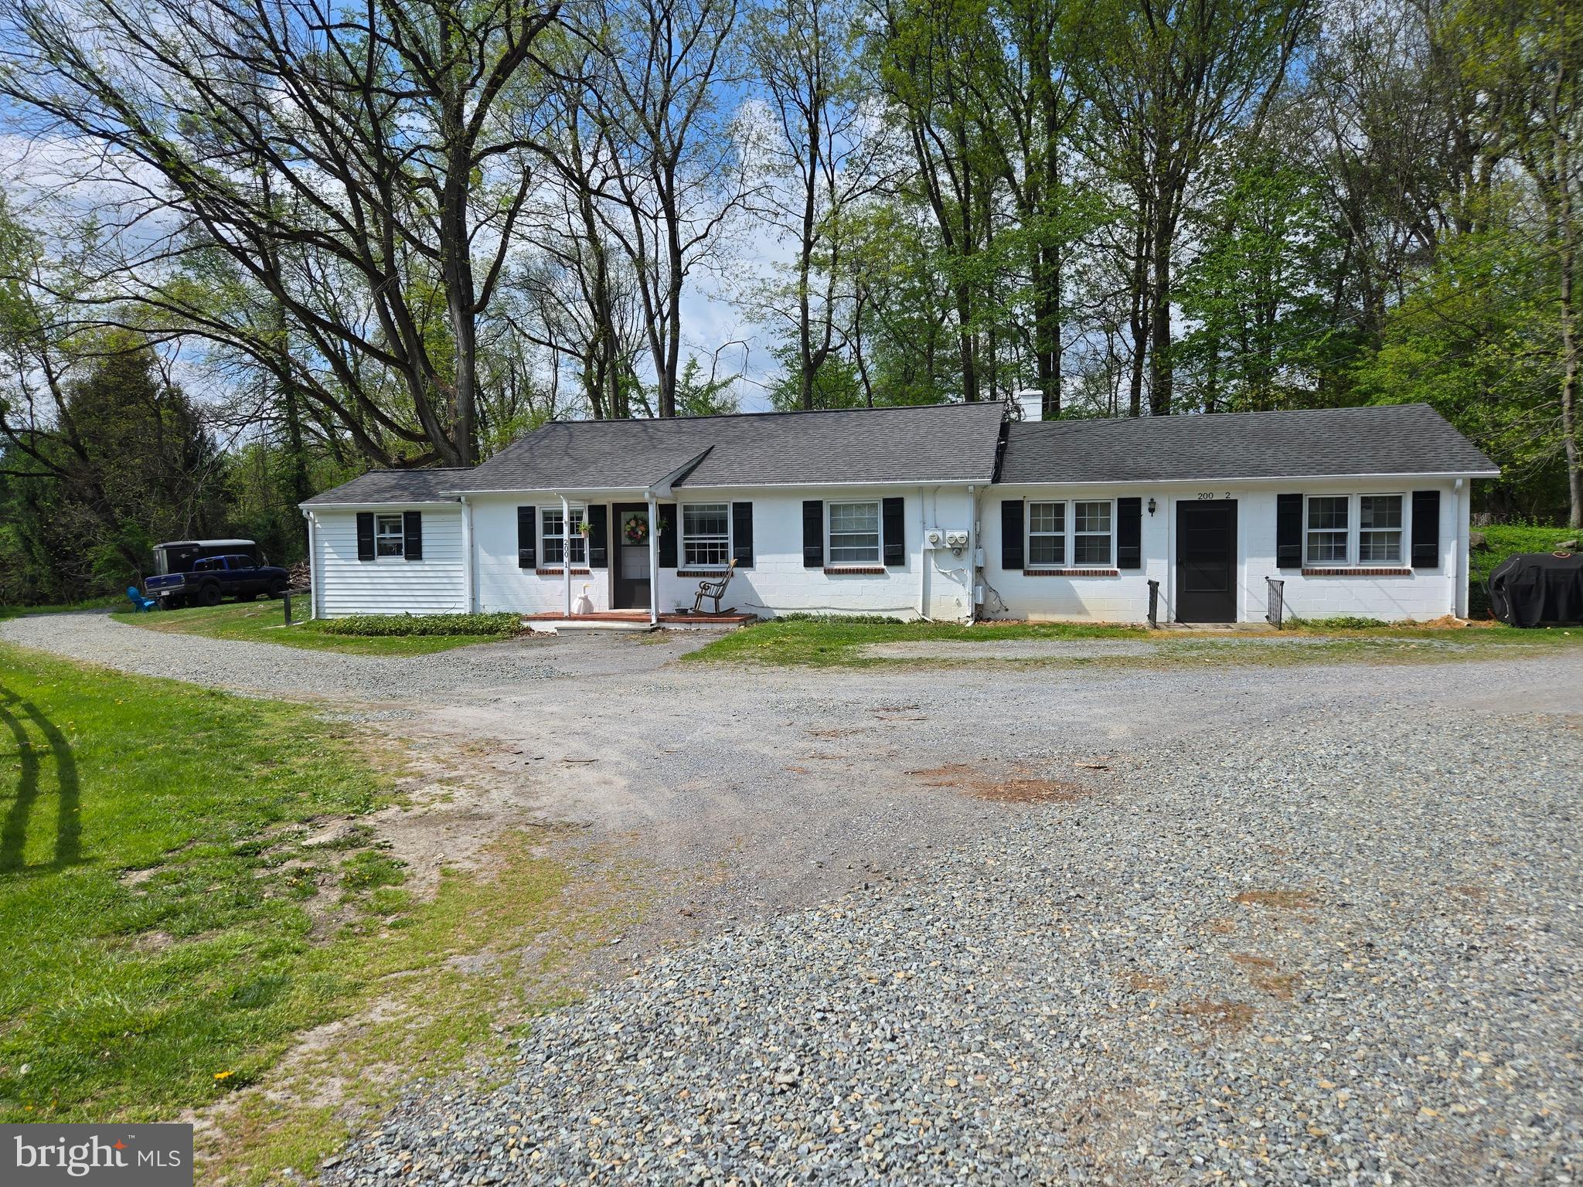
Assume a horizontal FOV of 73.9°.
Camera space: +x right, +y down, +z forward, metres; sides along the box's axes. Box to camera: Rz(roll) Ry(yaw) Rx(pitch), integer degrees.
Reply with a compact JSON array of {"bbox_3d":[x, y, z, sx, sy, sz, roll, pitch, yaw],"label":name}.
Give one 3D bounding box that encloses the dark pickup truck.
[{"bbox_3d":[-20.840,-0.491,38.566,1.860,1.790,5.180,-2,3,16],"label":"dark pickup truck"}]

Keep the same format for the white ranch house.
[{"bbox_3d":[1.579,-1.837,22.931,21.620,4.470,9.200,0,2,14],"label":"white ranch house"}]

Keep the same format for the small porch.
[{"bbox_3d":[-2.724,0.535,19.102,4.050,0.280,1.420,0,2,14],"label":"small porch"}]

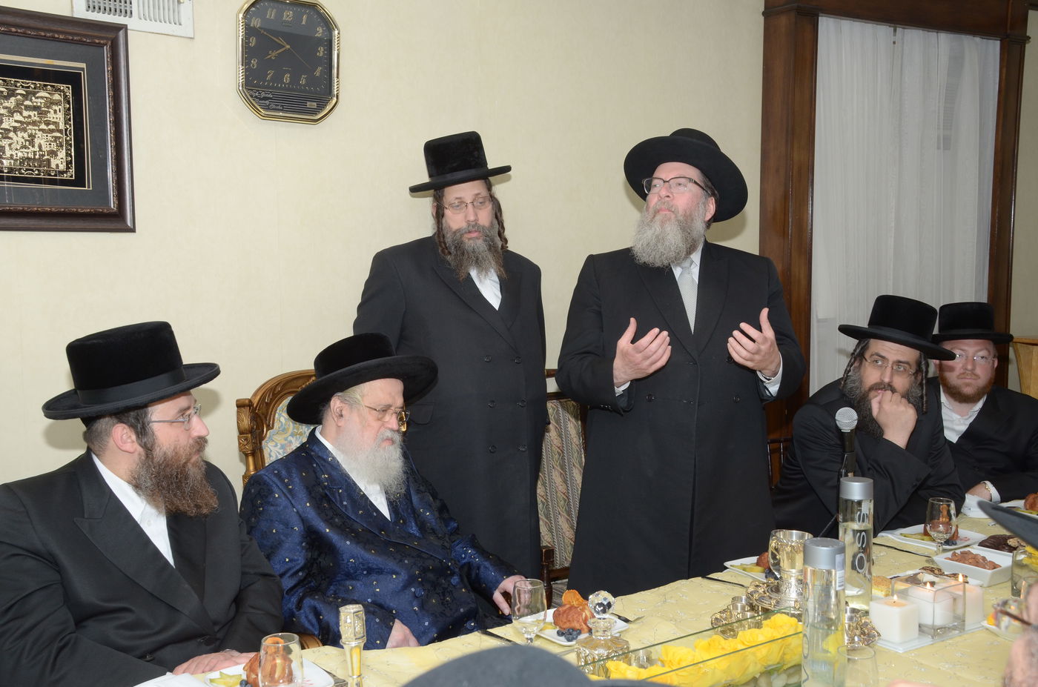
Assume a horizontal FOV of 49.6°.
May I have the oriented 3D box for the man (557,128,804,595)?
[{"bbox_3d":[0.389,0.369,2.858,0.640,1.780,0.480,-1,6,-6],"label":"man"}]

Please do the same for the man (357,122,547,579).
[{"bbox_3d":[-0.181,0.336,3.055,0.550,1.800,0.400,-5,8,-38],"label":"man"}]

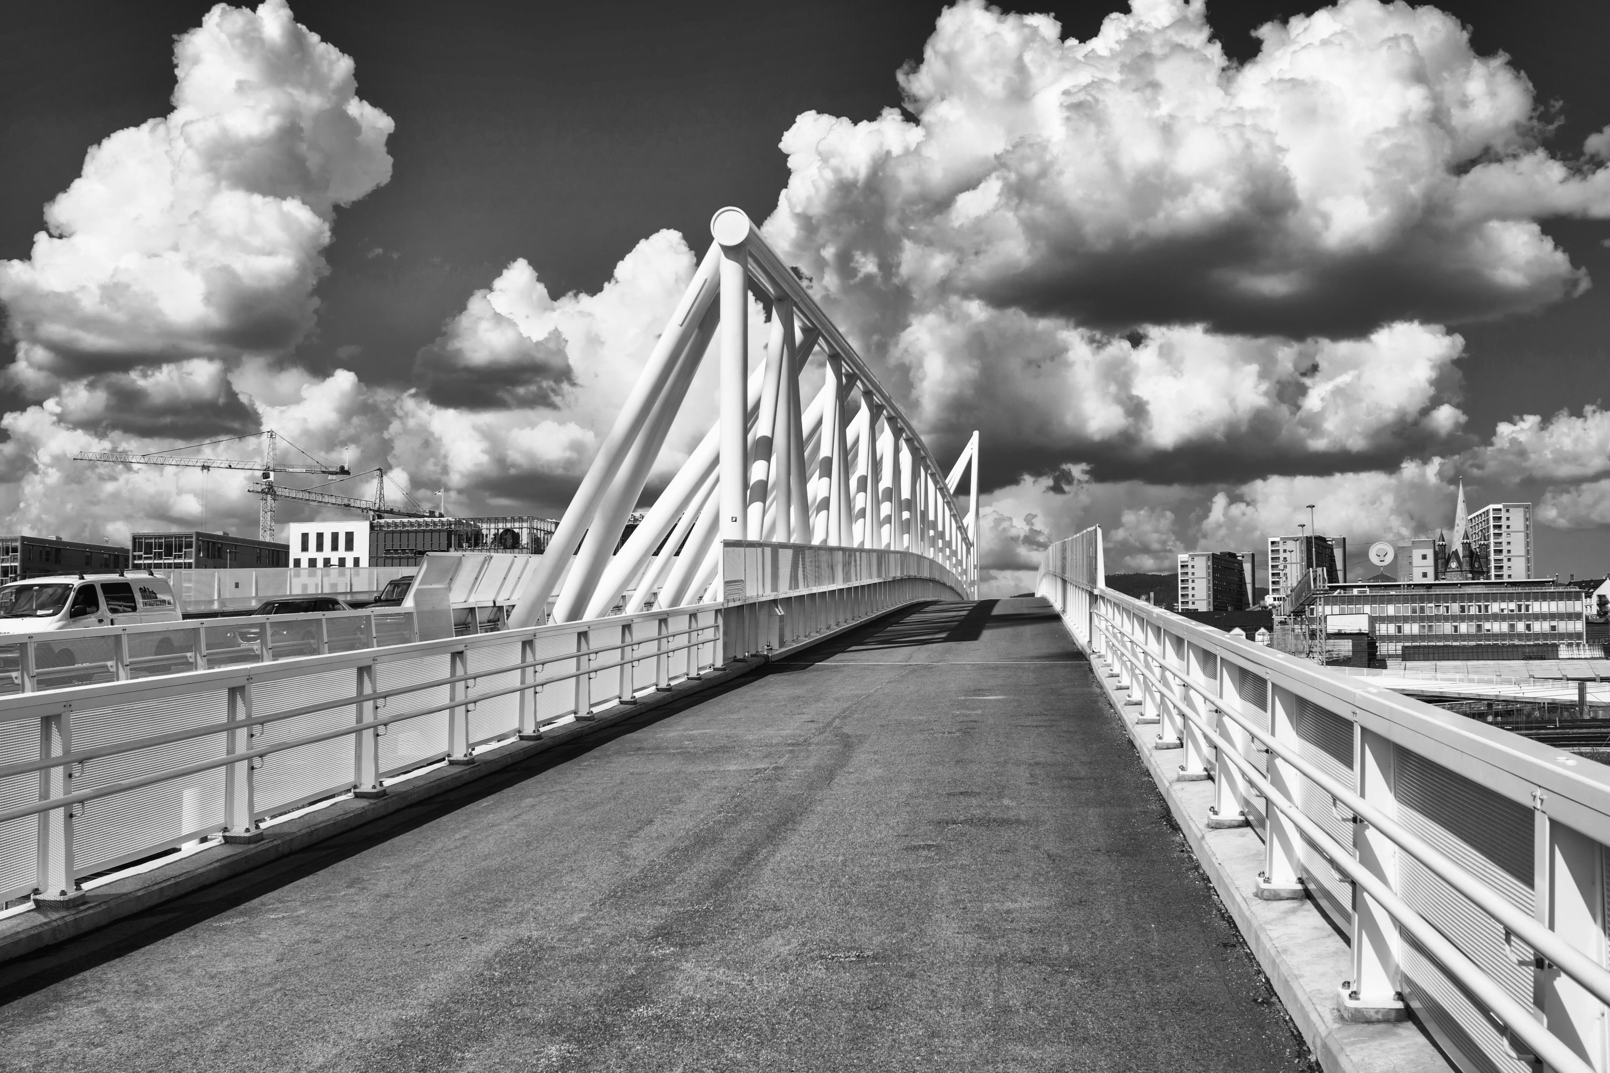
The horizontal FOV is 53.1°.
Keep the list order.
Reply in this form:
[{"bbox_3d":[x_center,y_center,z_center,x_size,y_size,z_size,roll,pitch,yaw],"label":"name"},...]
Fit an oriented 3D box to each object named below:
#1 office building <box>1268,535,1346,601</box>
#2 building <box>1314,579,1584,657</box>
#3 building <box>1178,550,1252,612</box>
[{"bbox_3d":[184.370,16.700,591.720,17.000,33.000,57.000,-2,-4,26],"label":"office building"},{"bbox_3d":[106.070,13.950,270.230,42.500,13.000,14.000,-1,-3,12],"label":"building"},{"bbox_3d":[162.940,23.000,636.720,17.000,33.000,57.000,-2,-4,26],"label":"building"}]

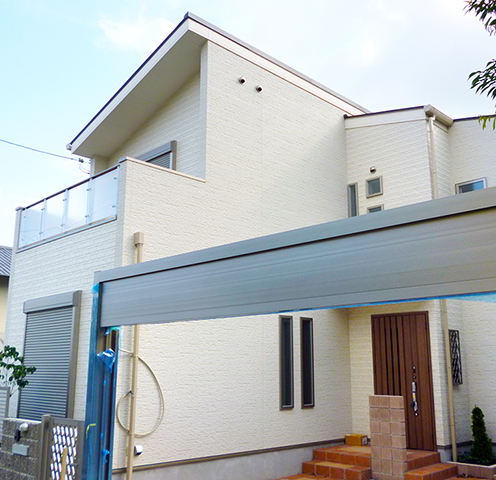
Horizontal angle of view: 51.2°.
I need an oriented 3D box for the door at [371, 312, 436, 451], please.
[{"bbox_3d":[2.818,2.508,9.395,0.100,2.330,1.180,12,-17,-43],"label":"door"}]

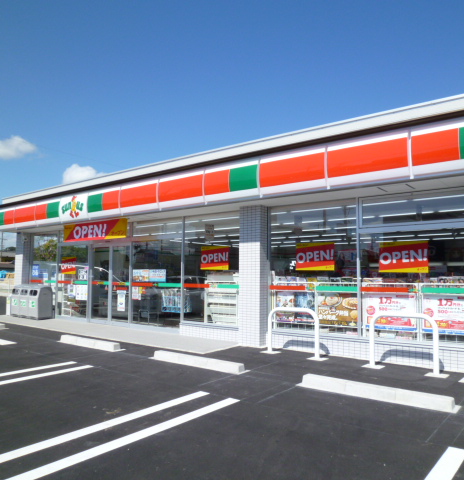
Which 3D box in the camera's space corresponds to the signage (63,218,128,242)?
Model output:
[{"bbox_3d":[-3.416,-0.230,10.941,2.540,0.430,0.040,-3,-6,37],"label":"signage"}]

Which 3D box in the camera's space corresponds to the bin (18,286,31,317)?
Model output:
[{"bbox_3d":[-5.973,1.837,13.233,0.524,0.950,0.450,-3,-6,37],"label":"bin"}]

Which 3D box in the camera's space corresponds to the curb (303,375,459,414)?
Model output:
[{"bbox_3d":[1.629,1.755,5.207,1.810,0.127,0.185,-3,-6,37],"label":"curb"}]

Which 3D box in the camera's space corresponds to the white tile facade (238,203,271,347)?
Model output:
[{"bbox_3d":[0.447,0.705,8.744,0.490,2.720,0.310,-3,-6,37],"label":"white tile facade"}]

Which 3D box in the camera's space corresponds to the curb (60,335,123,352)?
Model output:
[{"bbox_3d":[-2.768,1.977,8.574,1.803,0.120,0.180,-3,-6,37],"label":"curb"}]

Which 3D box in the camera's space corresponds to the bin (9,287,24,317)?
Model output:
[{"bbox_3d":[-6.388,1.861,13.552,0.523,0.950,0.450,-3,-6,37],"label":"bin"}]

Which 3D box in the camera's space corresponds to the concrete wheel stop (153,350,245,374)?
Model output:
[{"bbox_3d":[-0.558,1.877,6.895,1.780,0.125,0.180,-3,-6,37],"label":"concrete wheel stop"}]

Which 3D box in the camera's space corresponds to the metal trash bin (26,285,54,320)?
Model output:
[{"bbox_3d":[-5.558,1.813,12.915,0.523,0.950,0.450,-3,-6,37],"label":"metal trash bin"}]

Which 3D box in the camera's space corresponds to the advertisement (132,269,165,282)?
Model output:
[{"bbox_3d":[-2.010,0.873,10.734,1.180,0.280,0.020,-3,-6,37],"label":"advertisement"}]

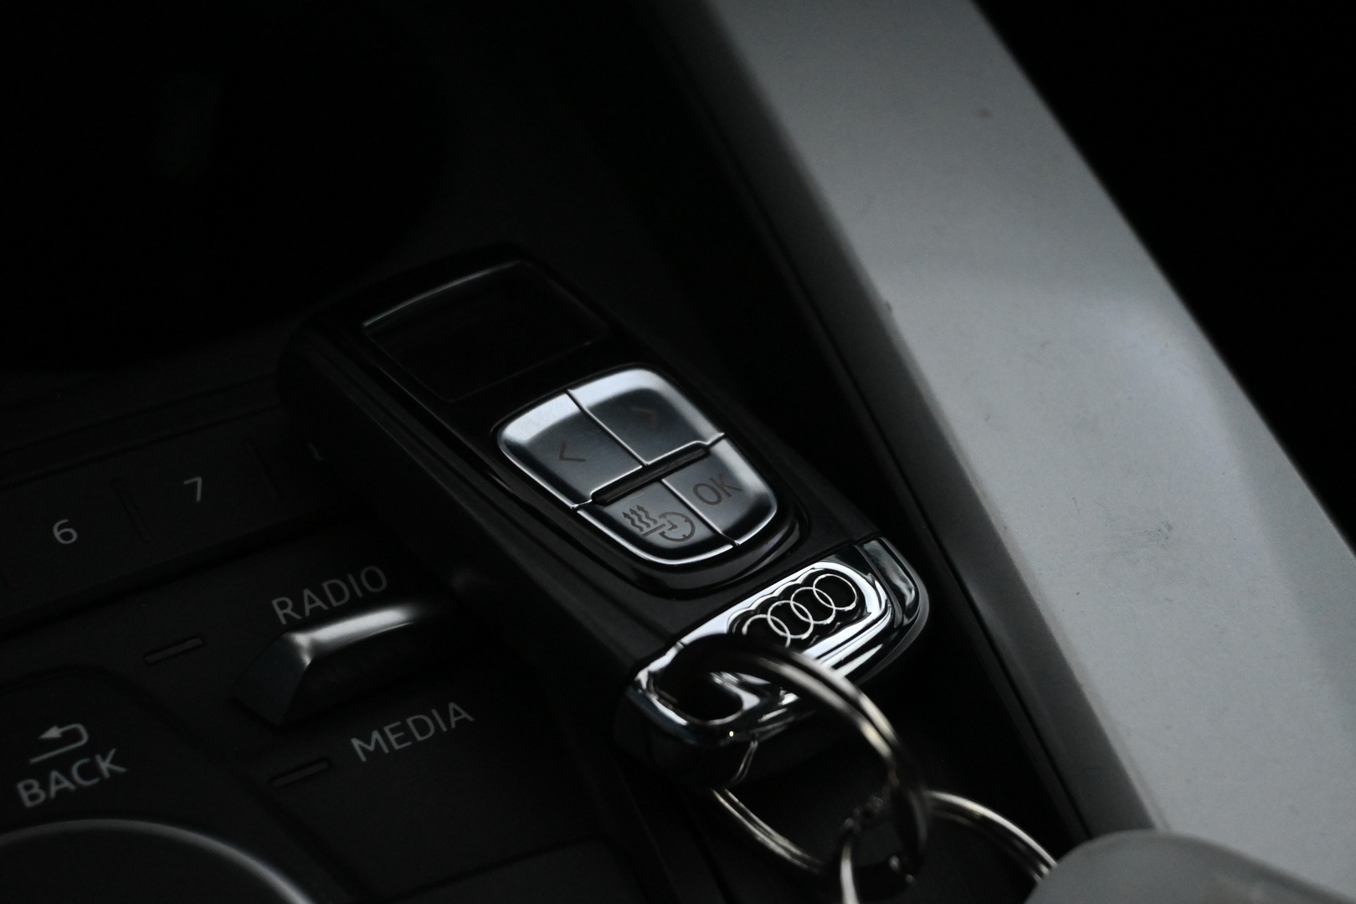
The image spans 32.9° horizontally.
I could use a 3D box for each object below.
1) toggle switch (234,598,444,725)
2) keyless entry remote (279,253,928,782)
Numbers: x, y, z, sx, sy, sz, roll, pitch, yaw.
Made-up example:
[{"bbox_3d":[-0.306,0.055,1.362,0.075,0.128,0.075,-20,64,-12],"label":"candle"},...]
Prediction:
[{"bbox_3d":[-0.035,0.022,0.253,0.027,0.007,0.006,-18,56,-37],"label":"toggle switch"},{"bbox_3d":[-0.008,0.006,0.273,0.074,0.017,0.037,43,45,21],"label":"keyless entry remote"}]

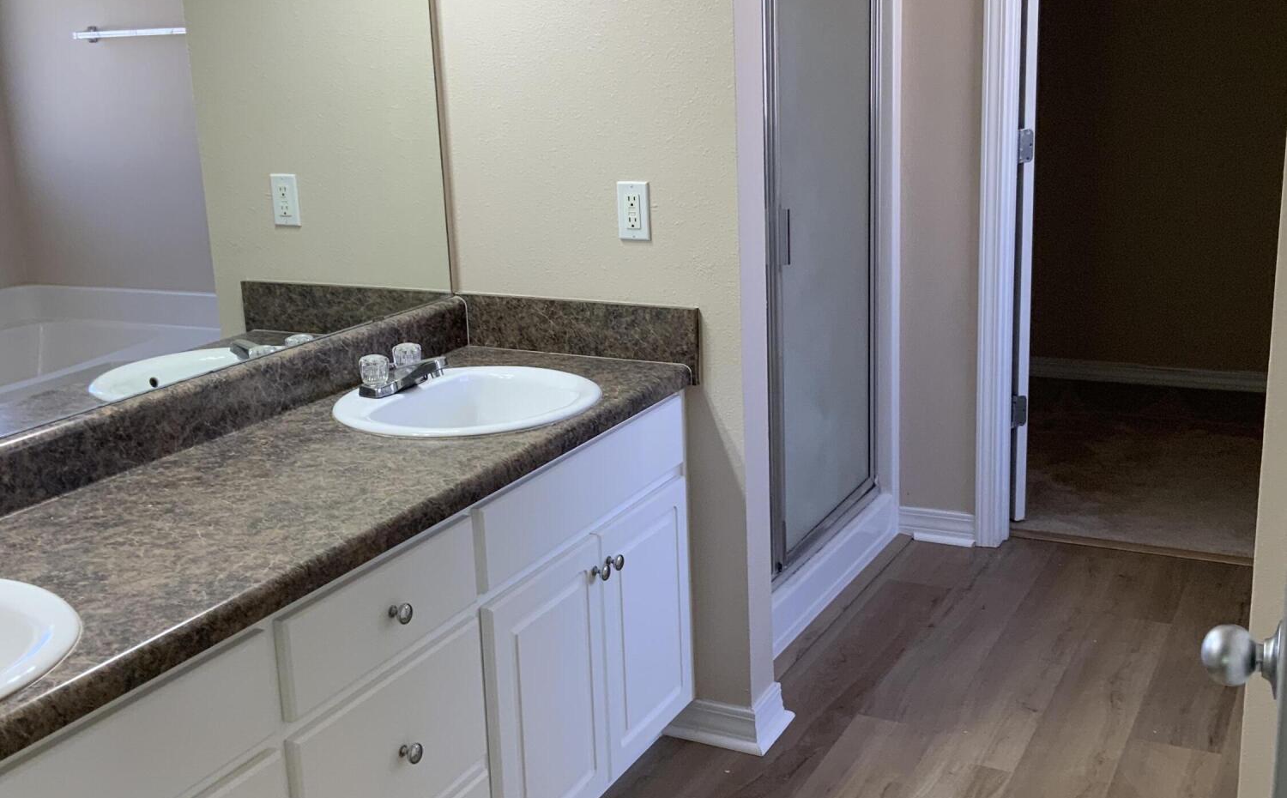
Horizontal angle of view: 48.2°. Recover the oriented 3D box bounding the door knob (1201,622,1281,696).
[{"bbox_3d":[0.510,0.221,1.222,0.066,0.065,0.065,5,17,25],"label":"door knob"}]

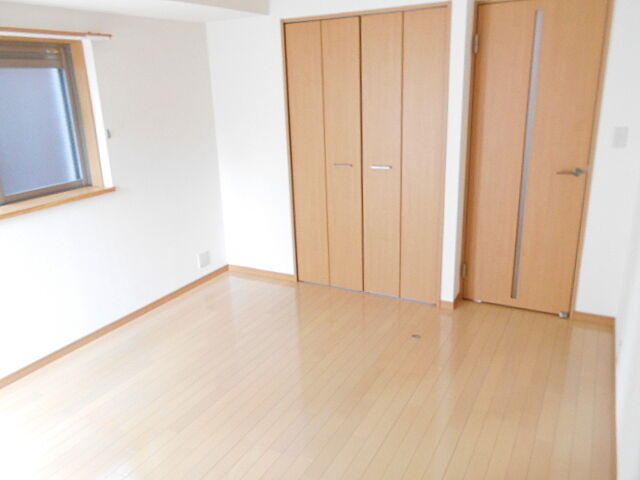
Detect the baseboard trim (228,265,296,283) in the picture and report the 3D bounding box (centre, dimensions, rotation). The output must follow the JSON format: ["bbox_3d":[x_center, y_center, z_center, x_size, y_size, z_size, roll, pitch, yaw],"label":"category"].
[{"bbox_3d":[-0.519,0.291,4.259,0.723,0.060,0.015,7,20,29],"label":"baseboard trim"}]

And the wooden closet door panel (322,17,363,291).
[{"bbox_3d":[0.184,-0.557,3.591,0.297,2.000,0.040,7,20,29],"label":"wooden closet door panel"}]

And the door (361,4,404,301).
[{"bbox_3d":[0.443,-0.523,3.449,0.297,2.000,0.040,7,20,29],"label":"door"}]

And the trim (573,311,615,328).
[{"bbox_3d":[1.820,0.529,3.190,0.240,0.062,0.015,7,20,29],"label":"trim"}]

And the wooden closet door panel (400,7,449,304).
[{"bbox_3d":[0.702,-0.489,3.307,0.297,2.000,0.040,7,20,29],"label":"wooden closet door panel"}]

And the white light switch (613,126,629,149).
[{"bbox_3d":[1.773,-0.604,2.837,0.070,0.121,0.010,8,20,29],"label":"white light switch"}]

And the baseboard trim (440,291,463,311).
[{"bbox_3d":[0.959,0.457,3.532,0.102,0.062,0.167,7,20,29],"label":"baseboard trim"}]

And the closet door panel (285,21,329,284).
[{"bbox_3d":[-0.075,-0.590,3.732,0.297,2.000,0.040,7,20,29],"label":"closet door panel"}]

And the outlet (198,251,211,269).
[{"bbox_3d":[-0.985,0.167,4.131,0.012,0.120,0.120,7,20,29],"label":"outlet"}]

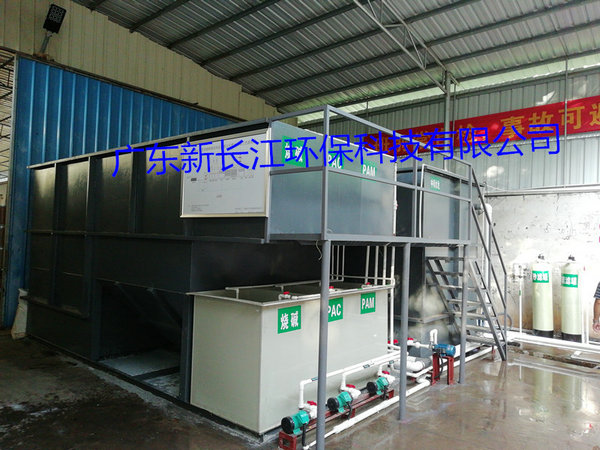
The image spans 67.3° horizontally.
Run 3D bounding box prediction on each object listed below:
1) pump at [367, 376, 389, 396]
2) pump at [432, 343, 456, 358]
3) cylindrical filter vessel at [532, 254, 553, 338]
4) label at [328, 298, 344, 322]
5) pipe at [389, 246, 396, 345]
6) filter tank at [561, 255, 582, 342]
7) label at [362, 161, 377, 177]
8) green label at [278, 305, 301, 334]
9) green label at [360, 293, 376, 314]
[{"bbox_3d":[0.770,1.577,4.406,0.125,0.150,0.290,0,-2,40],"label":"pump"},{"bbox_3d":[1.629,1.405,5.102,0.265,0.150,0.135,0,-2,40],"label":"pump"},{"bbox_3d":[4.077,1.221,7.564,0.335,1.429,0.335,0,-2,40],"label":"cylindrical filter vessel"},{"bbox_3d":[0.334,0.812,4.303,0.010,0.203,0.297,0,-2,40],"label":"label"},{"bbox_3d":[1.075,0.809,5.194,0.032,1.140,0.032,0,-2,40],"label":"pipe"},{"bbox_3d":[4.398,1.220,7.295,0.335,1.435,0.335,0,-2,40],"label":"filter tank"},{"bbox_3d":[0.717,-0.551,4.678,0.010,0.210,0.297,0,-2,40],"label":"label"},{"bbox_3d":[-0.079,0.800,3.811,0.010,0.203,0.297,0,-2,40],"label":"green label"},{"bbox_3d":[0.733,0.832,4.779,0.010,0.203,0.297,0,-2,40],"label":"green label"}]

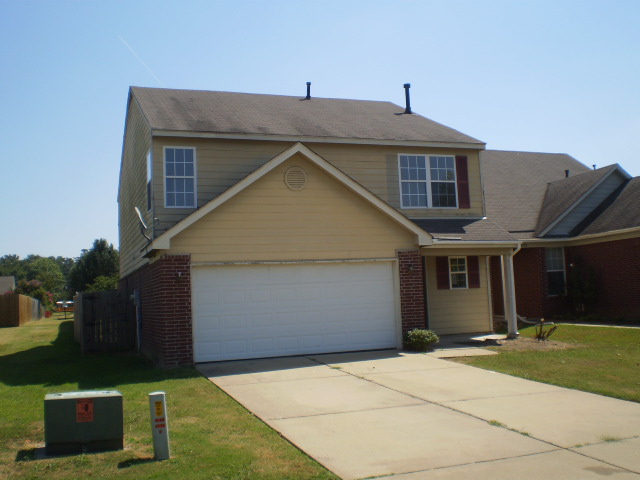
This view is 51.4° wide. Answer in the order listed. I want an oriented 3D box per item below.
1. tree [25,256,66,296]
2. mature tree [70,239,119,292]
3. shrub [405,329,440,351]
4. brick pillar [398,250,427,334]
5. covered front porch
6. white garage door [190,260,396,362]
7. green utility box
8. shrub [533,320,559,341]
[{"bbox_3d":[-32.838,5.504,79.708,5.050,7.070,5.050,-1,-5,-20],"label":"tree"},{"bbox_3d":[-19.238,3.287,57.717,5.050,6.870,5.050,-1,-5,-20],"label":"mature tree"},{"bbox_3d":[2.414,2.319,15.696,0.800,0.540,0.750,-3,-5,0],"label":"shrub"},{"bbox_3d":[2.209,1.471,16.507,0.650,2.360,0.500,-1,-5,-20],"label":"brick pillar"},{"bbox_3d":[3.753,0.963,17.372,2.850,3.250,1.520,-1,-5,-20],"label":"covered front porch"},{"bbox_3d":[-0.480,1.609,15.407,4.880,2.130,0.100,-1,-5,-20],"label":"white garage door"},{"bbox_3d":[-2.781,2.148,7.892,0.840,0.630,0.620,-1,-5,-14],"label":"green utility box"},{"bbox_3d":[5.549,2.197,16.381,0.640,0.550,0.580,-1,-5,-20],"label":"shrub"}]

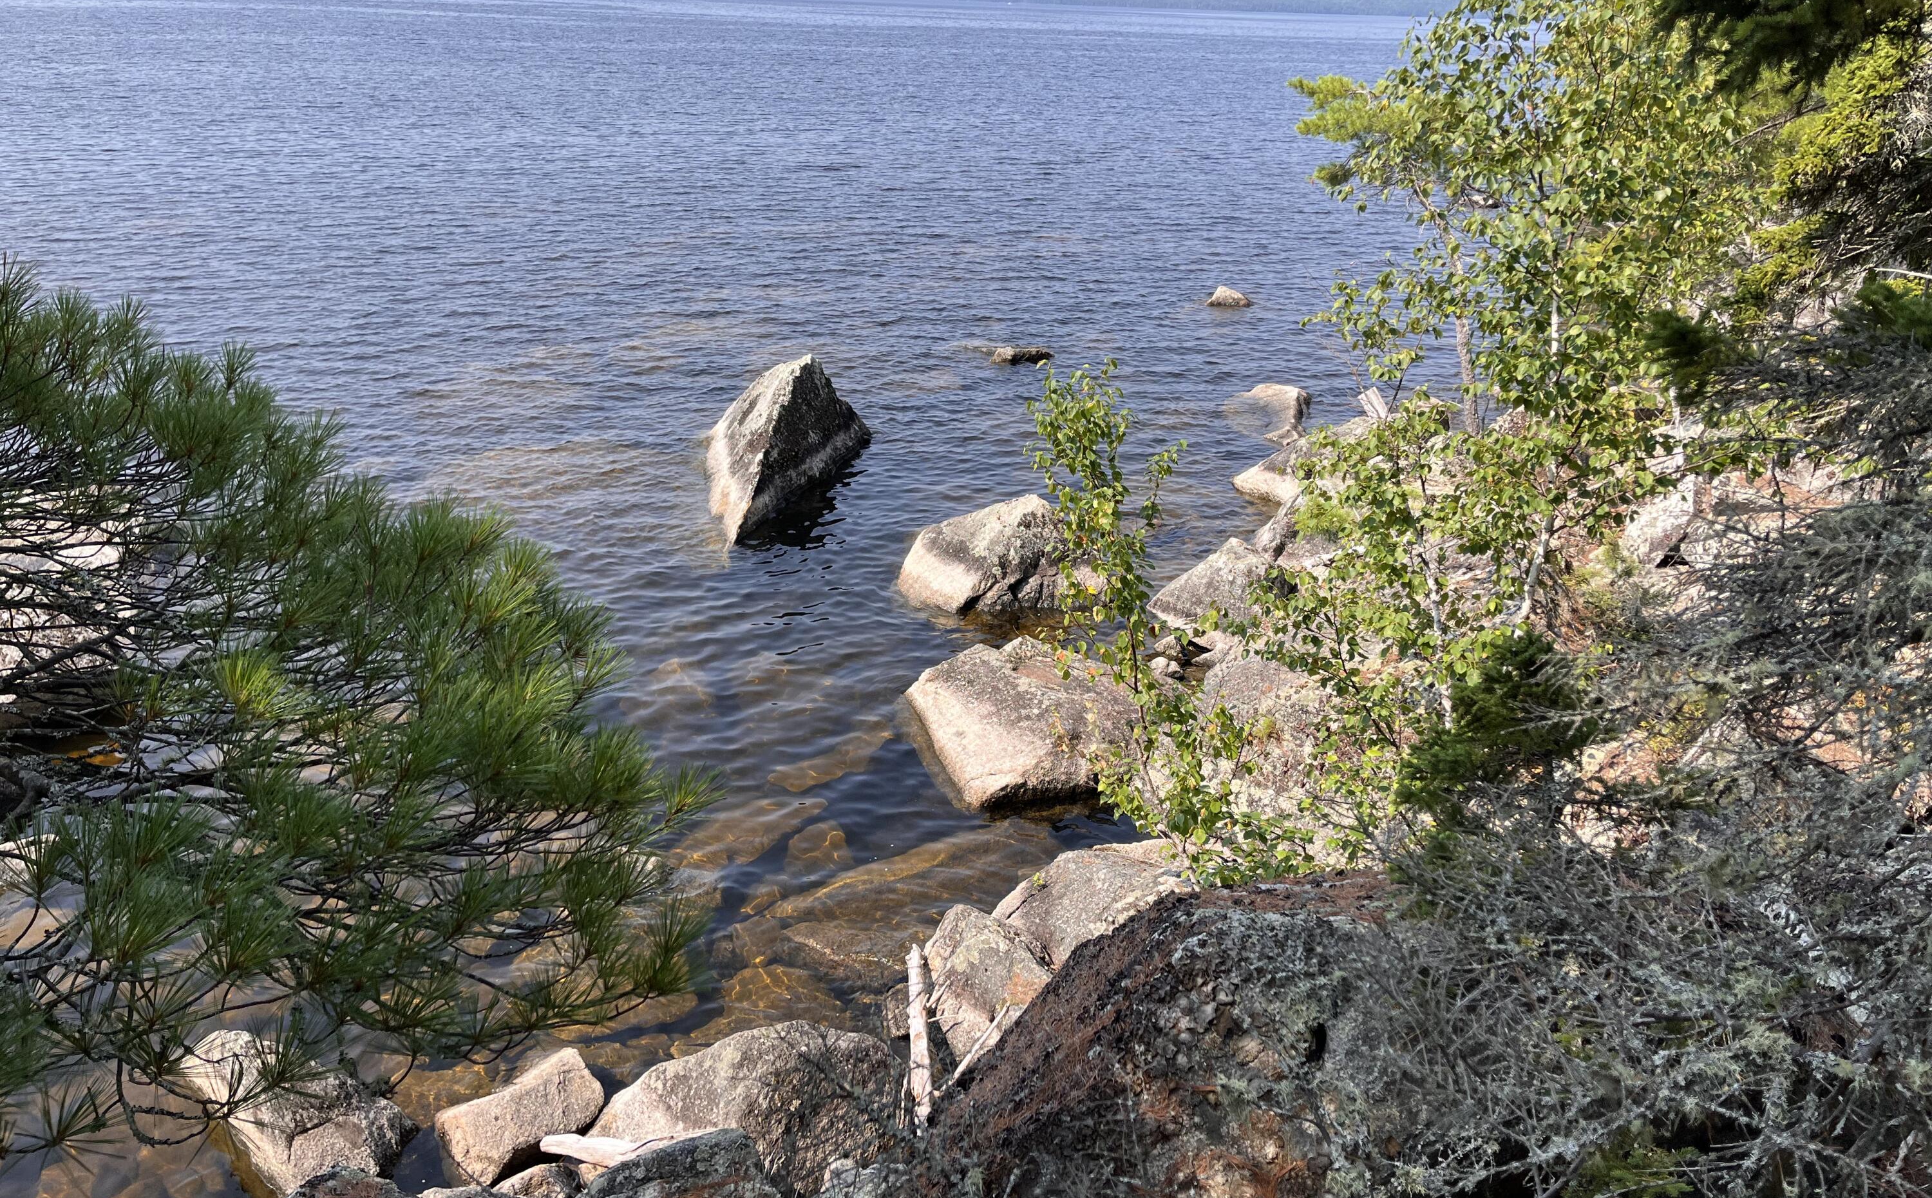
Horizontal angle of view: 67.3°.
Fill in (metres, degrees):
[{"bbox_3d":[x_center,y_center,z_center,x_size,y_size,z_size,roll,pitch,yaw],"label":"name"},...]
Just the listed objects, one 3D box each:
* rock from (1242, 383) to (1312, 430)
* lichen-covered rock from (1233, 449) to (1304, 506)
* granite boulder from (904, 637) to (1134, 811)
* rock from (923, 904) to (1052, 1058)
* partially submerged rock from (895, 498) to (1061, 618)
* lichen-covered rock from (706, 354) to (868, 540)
[{"bbox_3d":[3.138,-1.889,14.324,0.700,0.340,0.900,2,22,0],"label":"rock"},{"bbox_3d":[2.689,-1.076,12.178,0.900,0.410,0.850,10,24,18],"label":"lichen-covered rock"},{"bbox_3d":[0.399,0.599,7.872,1.250,0.540,1.250,-5,24,-17],"label":"granite boulder"},{"bbox_3d":[0.089,1.449,5.598,0.500,0.510,0.500,6,23,9],"label":"rock"},{"bbox_3d":[0.251,-0.319,9.789,1.300,0.720,1.000,-1,23,-7],"label":"partially submerged rock"},{"bbox_3d":[-1.576,-1.293,11.555,1.350,1.090,2.400,4,23,6],"label":"lichen-covered rock"}]

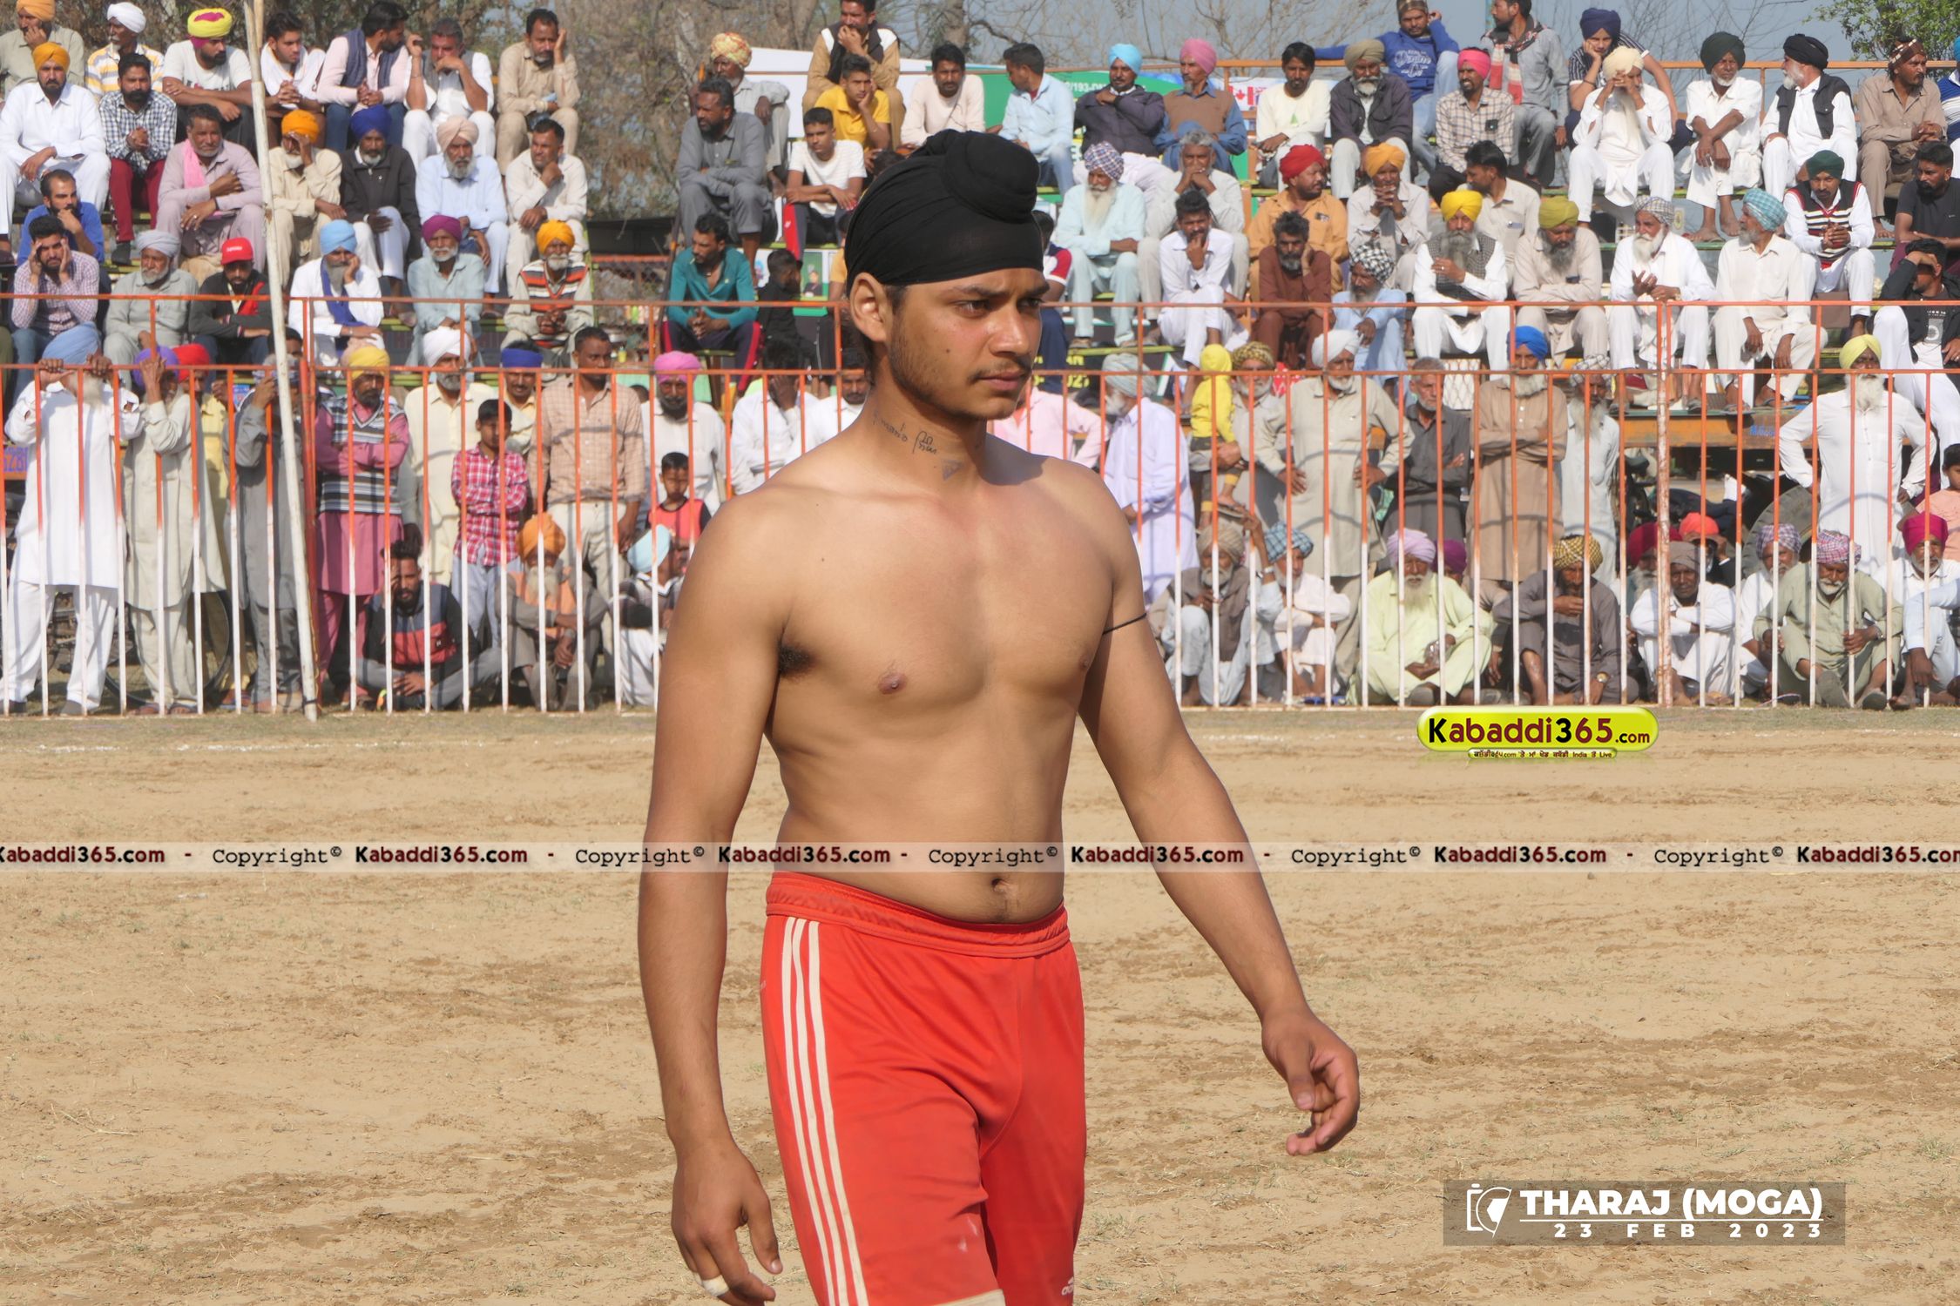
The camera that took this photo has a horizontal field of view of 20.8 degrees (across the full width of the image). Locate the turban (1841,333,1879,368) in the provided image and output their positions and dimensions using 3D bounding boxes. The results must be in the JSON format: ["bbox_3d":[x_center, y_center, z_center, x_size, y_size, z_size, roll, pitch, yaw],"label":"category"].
[{"bbox_3d":[4.291,-1.471,26.000,0.200,0.179,0.230,-1,3,-18],"label":"turban"}]

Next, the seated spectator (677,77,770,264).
[{"bbox_3d":[-1.433,-2.627,29.800,0.530,1.181,0.750,1,3,25],"label":"seated spectator"}]

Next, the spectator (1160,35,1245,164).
[{"bbox_3d":[1.240,-2.878,29.700,0.500,1.073,0.750,0,3,9],"label":"spectator"}]

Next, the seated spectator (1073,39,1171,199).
[{"bbox_3d":[0.778,-2.794,29.000,0.549,1.041,0.780,-1,3,-10],"label":"seated spectator"}]

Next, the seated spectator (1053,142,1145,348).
[{"bbox_3d":[0.632,-2.173,28.400,0.490,1.101,0.740,0,3,4],"label":"seated spectator"}]

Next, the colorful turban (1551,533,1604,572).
[{"bbox_3d":[2.768,-0.461,24.700,0.230,0.170,0.250,0,18,3],"label":"colorful turban"}]

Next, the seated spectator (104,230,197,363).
[{"bbox_3d":[-4.271,-1.660,27.400,0.480,1.038,0.740,1,3,12],"label":"seated spectator"}]

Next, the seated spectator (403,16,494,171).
[{"bbox_3d":[-2.872,-2.886,28.800,0.510,1.108,0.750,0,3,-2],"label":"seated spectator"}]

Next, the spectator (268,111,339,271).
[{"bbox_3d":[-3.481,-2.286,27.500,0.403,1.050,0.750,0,3,-5],"label":"spectator"}]

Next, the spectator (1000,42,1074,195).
[{"bbox_3d":[0.316,-2.883,30.200,0.500,1.153,0.750,1,3,19],"label":"spectator"}]

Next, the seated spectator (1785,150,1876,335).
[{"bbox_3d":[4.460,-2.118,28.000,0.474,1.053,0.780,0,3,-4],"label":"seated spectator"}]

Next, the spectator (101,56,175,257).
[{"bbox_3d":[-4.602,-2.703,29.100,0.440,1.151,0.740,0,3,2],"label":"spectator"}]

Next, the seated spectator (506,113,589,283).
[{"bbox_3d":[-2.420,-2.464,29.800,0.480,1.061,0.720,0,3,5],"label":"seated spectator"}]

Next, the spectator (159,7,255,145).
[{"bbox_3d":[-4.190,-2.958,28.900,0.530,1.087,0.740,-1,3,-10],"label":"spectator"}]

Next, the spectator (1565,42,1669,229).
[{"bbox_3d":[3.614,-2.901,30.200,0.580,1.067,0.750,0,3,2],"label":"spectator"}]

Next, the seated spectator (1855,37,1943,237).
[{"bbox_3d":[5.205,-2.909,30.200,0.500,1.153,0.750,-1,3,-14],"label":"seated spectator"}]

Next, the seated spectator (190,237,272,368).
[{"bbox_3d":[-3.831,-1.623,27.300,0.500,1.019,0.720,0,3,-3],"label":"seated spectator"}]

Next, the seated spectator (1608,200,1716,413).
[{"bbox_3d":[3.491,-1.783,27.300,0.560,1.074,0.750,0,3,12],"label":"seated spectator"}]

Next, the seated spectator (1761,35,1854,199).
[{"bbox_3d":[4.526,-2.821,29.200,0.500,1.132,0.740,1,3,16],"label":"seated spectator"}]

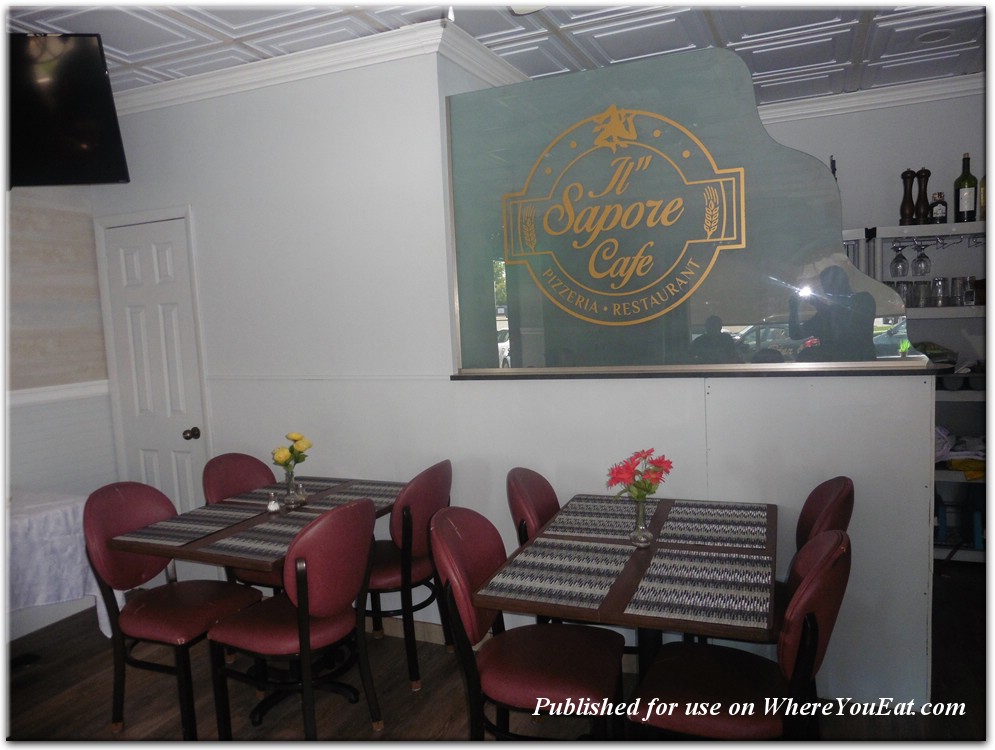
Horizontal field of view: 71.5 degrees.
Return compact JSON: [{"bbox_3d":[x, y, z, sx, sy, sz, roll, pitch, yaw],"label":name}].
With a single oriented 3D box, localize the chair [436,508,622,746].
[{"bbox_3d":[0.115,0.860,2.113,0.571,0.896,0.430,-1,6,15],"label":"chair"}]

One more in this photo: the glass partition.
[{"bbox_3d":[0.610,-0.596,2.622,1.718,1.165,0.030,0,6,23],"label":"glass partition"}]

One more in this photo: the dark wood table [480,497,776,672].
[{"bbox_3d":[0.492,0.904,2.210,0.745,0.755,1.031,0,6,21],"label":"dark wood table"}]

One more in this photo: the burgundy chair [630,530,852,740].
[{"bbox_3d":[0.673,0.852,1.934,0.571,0.896,0.430,0,6,26],"label":"burgundy chair"}]

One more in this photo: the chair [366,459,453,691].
[{"bbox_3d":[-0.467,0.803,2.969,0.571,0.896,0.430,0,6,25],"label":"chair"}]

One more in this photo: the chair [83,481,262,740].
[{"bbox_3d":[-1.209,0.869,2.630,0.571,0.896,0.430,-1,6,18],"label":"chair"}]

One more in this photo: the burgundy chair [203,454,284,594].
[{"bbox_3d":[-0.975,0.813,3.102,0.571,0.896,0.430,0,6,23],"label":"burgundy chair"}]

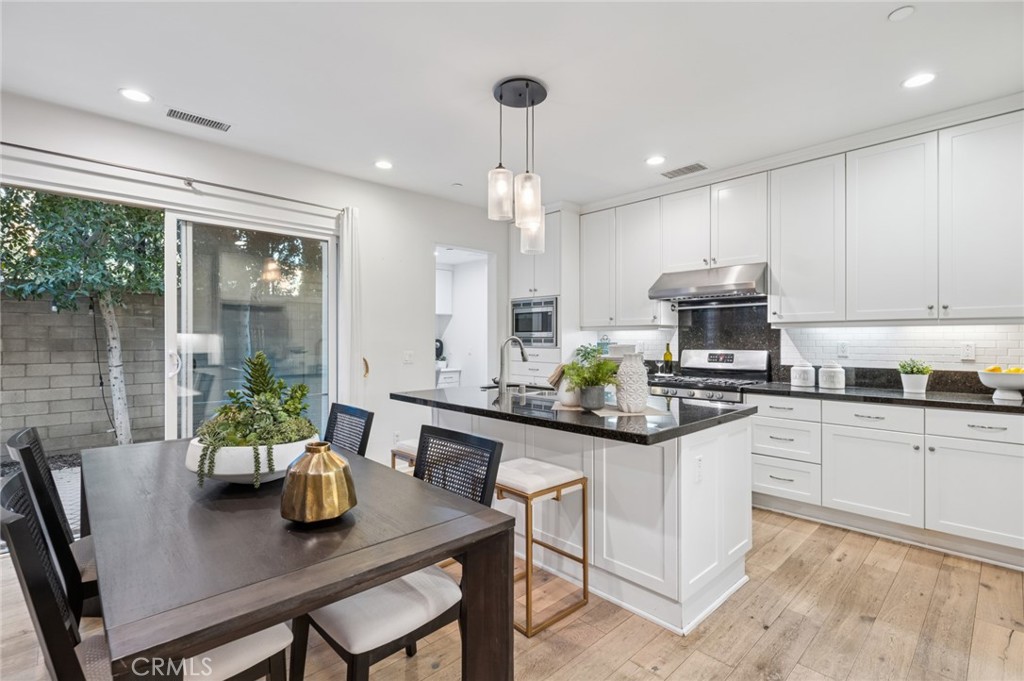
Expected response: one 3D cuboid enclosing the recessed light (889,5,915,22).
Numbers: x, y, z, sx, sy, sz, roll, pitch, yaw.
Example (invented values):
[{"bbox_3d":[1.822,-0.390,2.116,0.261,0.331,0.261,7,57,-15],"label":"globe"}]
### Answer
[{"bbox_3d":[1.720,-1.439,2.008,0.110,0.020,0.110,0,0,-44],"label":"recessed light"}]

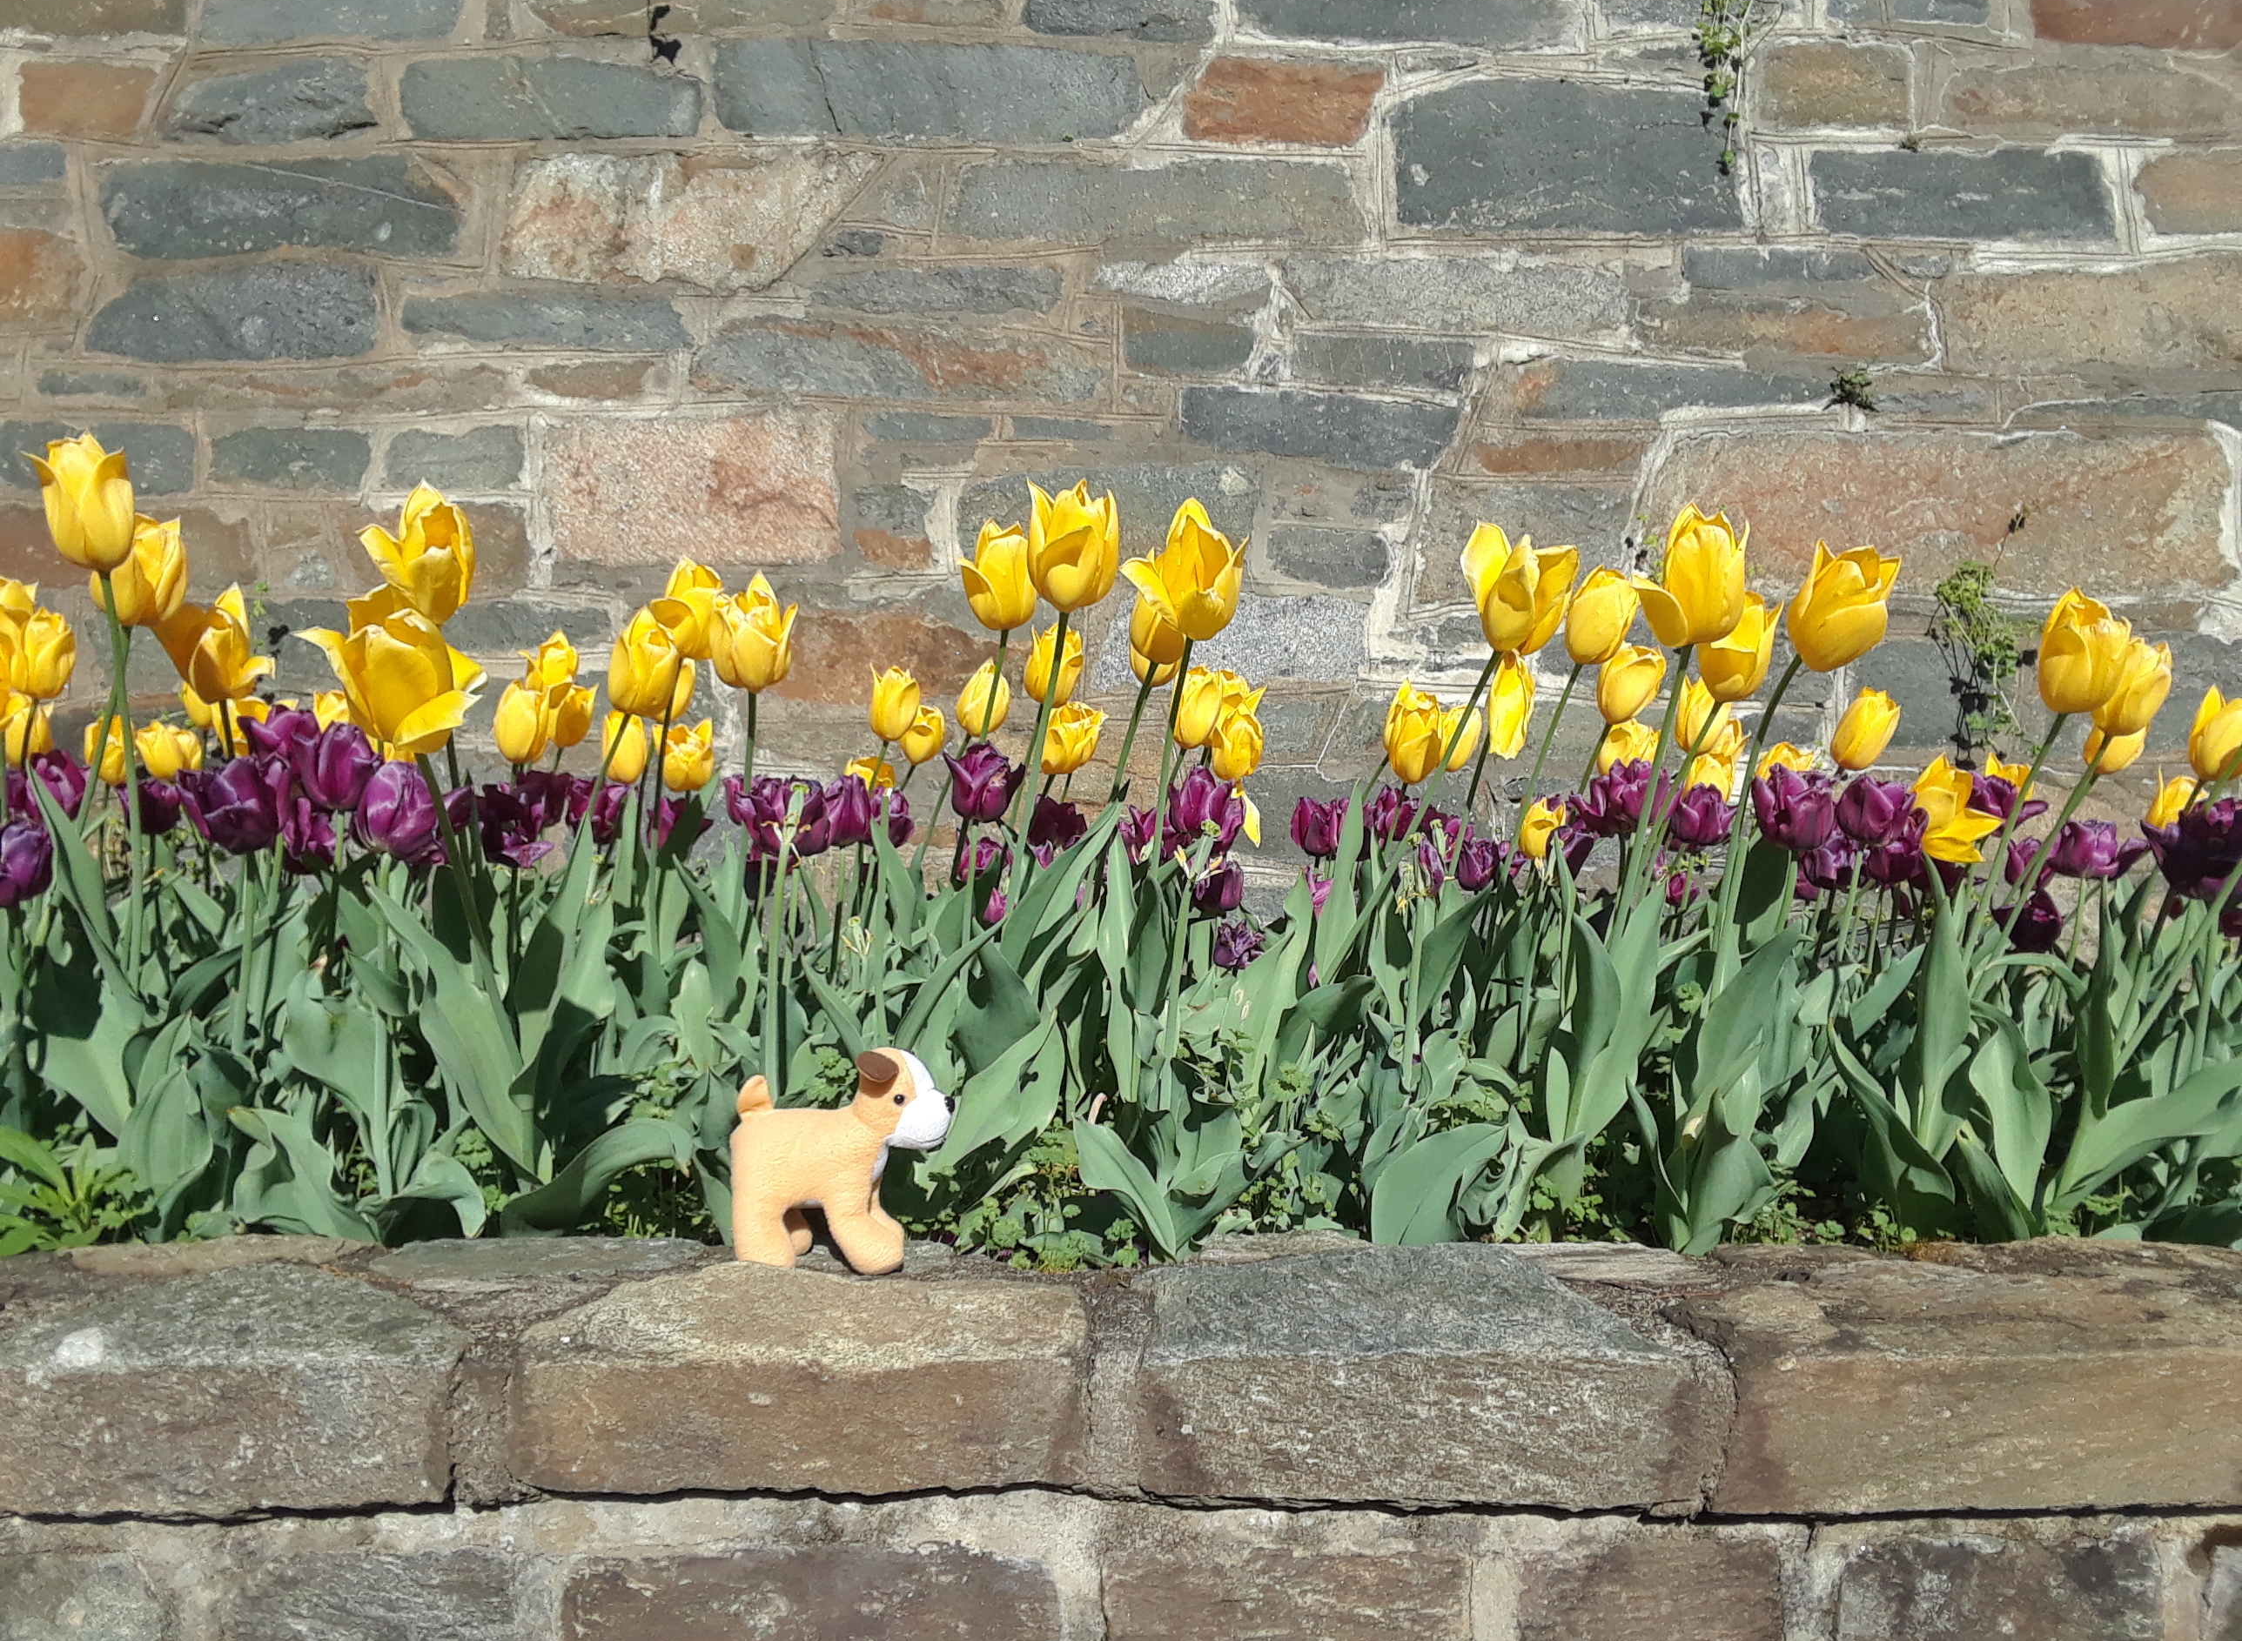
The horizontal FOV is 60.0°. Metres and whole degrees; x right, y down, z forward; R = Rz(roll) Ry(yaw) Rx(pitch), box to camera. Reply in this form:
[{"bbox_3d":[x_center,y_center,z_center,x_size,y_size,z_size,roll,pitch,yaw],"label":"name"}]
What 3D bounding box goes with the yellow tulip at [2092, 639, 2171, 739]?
[{"bbox_3d":[0.728,-0.095,1.400,0.053,0.074,0.053,20,-1,0],"label":"yellow tulip"}]

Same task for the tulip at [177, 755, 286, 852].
[{"bbox_3d":[-0.566,-0.009,1.240,0.067,0.063,0.062,-9,-1,0],"label":"tulip"}]

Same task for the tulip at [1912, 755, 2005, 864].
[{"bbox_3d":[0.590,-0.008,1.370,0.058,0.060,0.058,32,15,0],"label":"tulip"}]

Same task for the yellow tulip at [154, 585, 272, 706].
[{"bbox_3d":[-0.672,-0.131,1.440,0.084,0.084,0.072,0,2,0],"label":"yellow tulip"}]

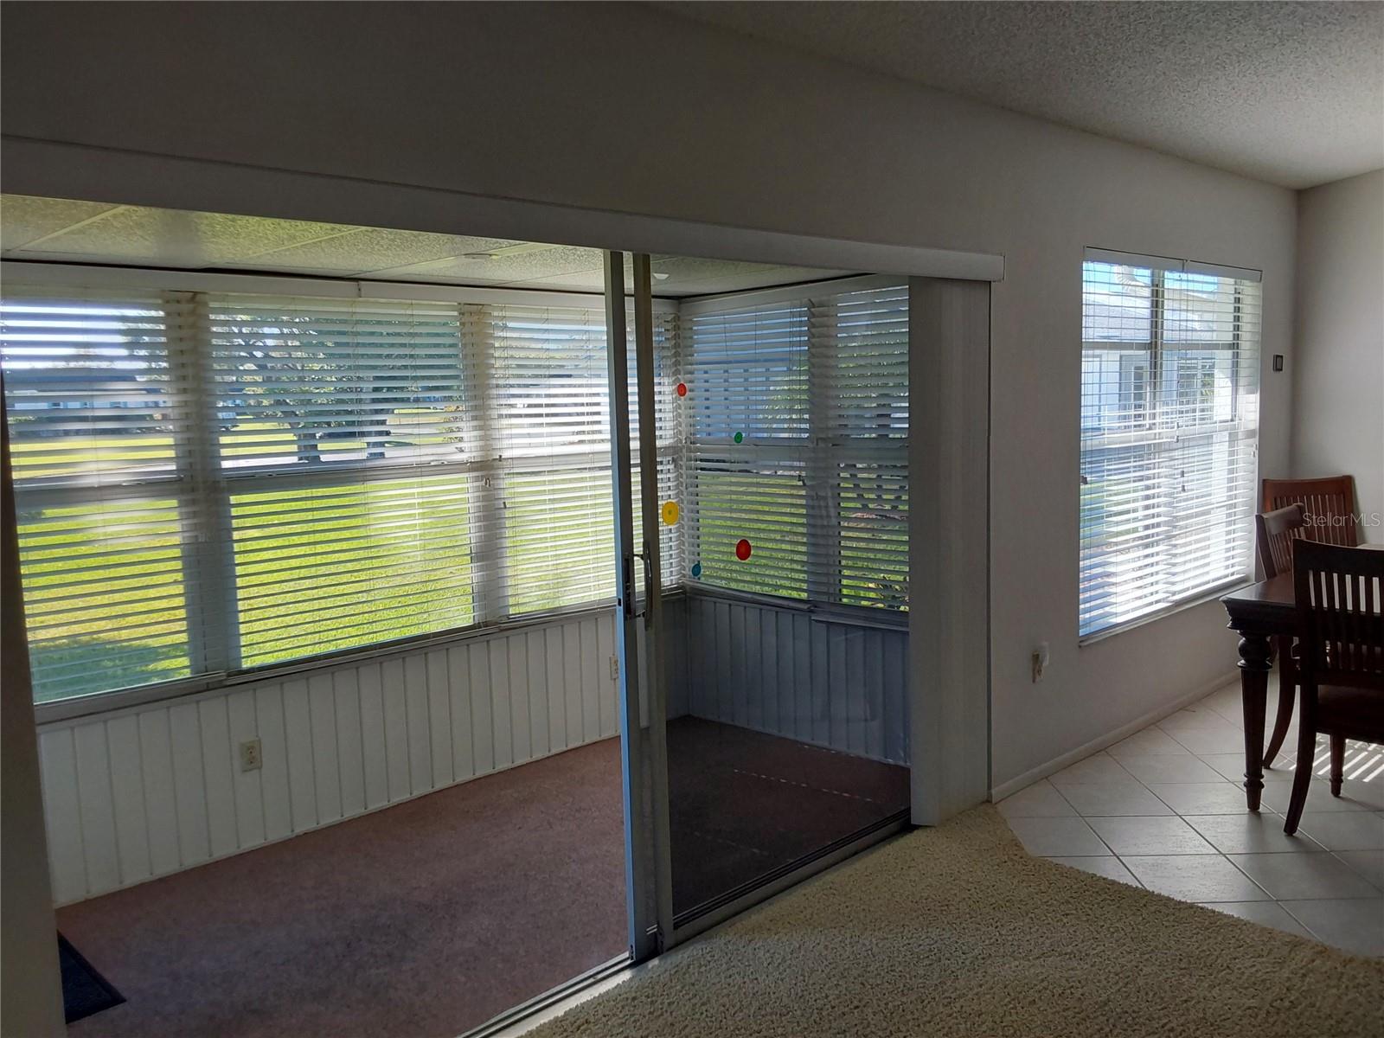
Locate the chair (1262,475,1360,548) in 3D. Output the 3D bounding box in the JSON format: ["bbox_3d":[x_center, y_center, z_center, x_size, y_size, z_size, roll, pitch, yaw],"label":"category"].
[{"bbox_3d":[3.085,0.343,5.256,0.490,1.000,0.580,-3,7,-12],"label":"chair"}]

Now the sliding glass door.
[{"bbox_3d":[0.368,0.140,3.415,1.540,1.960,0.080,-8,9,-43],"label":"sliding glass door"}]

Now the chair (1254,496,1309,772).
[{"bbox_3d":[2.573,0.468,4.351,0.480,0.990,0.580,-8,9,-43],"label":"chair"}]

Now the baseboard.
[{"bbox_3d":[2.087,0.877,4.983,2.700,0.066,0.015,-8,9,-43],"label":"baseboard"}]

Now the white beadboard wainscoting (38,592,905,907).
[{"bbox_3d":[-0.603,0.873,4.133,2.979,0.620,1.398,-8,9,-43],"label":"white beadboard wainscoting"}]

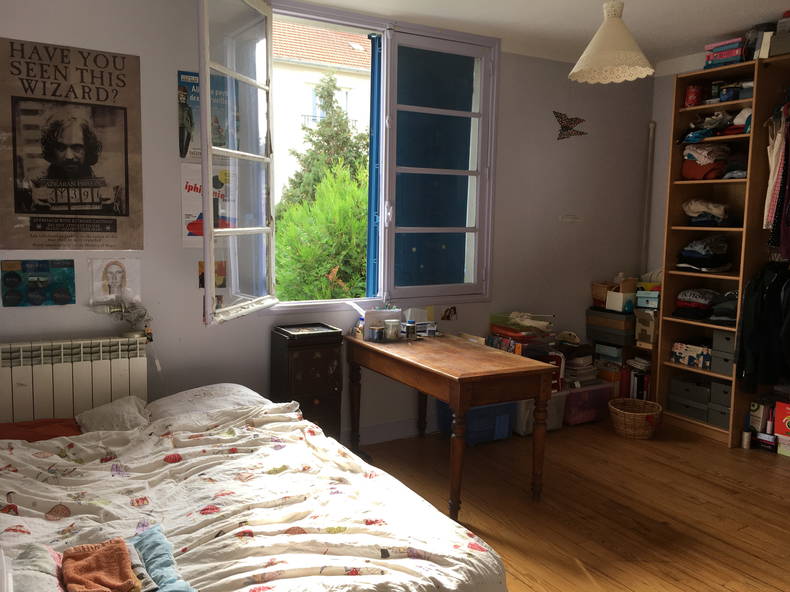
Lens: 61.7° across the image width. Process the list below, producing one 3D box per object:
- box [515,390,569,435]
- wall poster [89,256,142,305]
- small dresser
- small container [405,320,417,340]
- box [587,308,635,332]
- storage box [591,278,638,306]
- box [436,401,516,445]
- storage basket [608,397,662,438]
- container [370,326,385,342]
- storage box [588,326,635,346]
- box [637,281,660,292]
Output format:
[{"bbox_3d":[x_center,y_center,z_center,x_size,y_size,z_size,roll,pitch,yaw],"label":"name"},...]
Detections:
[{"bbox_3d":[0.874,0.731,4.258,0.375,0.240,0.260,-3,7,-27],"label":"box"},{"bbox_3d":[-1.346,-0.070,3.187,0.227,0.219,0.012,-2,7,-28],"label":"wall poster"},{"bbox_3d":[-0.472,0.543,3.549,0.300,0.735,0.285,-3,7,-29],"label":"small dresser"},{"bbox_3d":[0.091,0.192,3.742,0.053,0.104,0.053,-2,7,-28],"label":"small container"},{"bbox_3d":[1.457,0.161,4.415,0.150,0.110,0.325,-3,7,-31],"label":"box"},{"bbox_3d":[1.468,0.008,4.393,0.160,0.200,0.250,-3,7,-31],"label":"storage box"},{"bbox_3d":[0.519,0.751,4.127,0.392,0.251,0.291,-2,7,-28],"label":"box"},{"bbox_3d":[1.514,0.780,4.178,0.335,0.174,0.335,-2,7,-25],"label":"storage basket"},{"bbox_3d":[-0.097,0.209,3.691,0.076,0.078,0.076,1,6,0],"label":"container"},{"bbox_3d":[1.456,0.268,4.427,0.150,0.105,0.325,-3,7,-31],"label":"storage box"},{"bbox_3d":[1.724,-0.061,4.400,0.140,0.070,0.190,-3,7,-31],"label":"box"}]

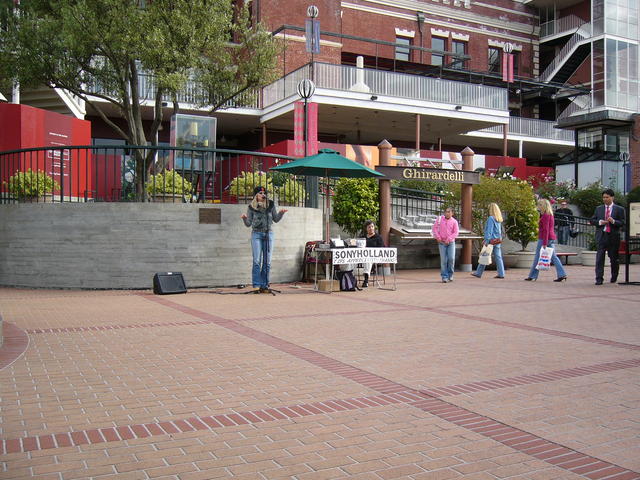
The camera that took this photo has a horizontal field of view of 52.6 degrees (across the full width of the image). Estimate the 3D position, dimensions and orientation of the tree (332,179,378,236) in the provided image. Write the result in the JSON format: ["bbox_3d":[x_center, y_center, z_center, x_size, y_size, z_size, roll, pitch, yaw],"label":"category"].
[{"bbox_3d":[0.851,-0.378,15.300,1.200,2.100,1.200,0,1,0],"label":"tree"}]

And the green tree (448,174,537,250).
[{"bbox_3d":[4.584,-0.696,17.000,2.200,2.100,1.800,0,1,-28],"label":"green tree"}]

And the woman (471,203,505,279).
[{"bbox_3d":[3.531,0.015,13.600,0.720,1.590,0.500,1,1,23],"label":"woman"}]

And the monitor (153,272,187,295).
[{"bbox_3d":[-2.237,0.637,9.700,0.410,0.310,0.320,0,1,-33],"label":"monitor"}]

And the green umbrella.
[{"bbox_3d":[0.131,-0.371,10.900,1.950,2.330,1.950,0,1,0],"label":"green umbrella"}]

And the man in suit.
[{"bbox_3d":[5.439,-0.066,12.200,0.600,1.780,0.500,1,1,36],"label":"man in suit"}]

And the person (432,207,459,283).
[{"bbox_3d":[2.463,0.108,12.700,0.540,1.460,0.350,1,1,10],"label":"person"}]

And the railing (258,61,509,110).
[{"bbox_3d":[3.214,-7.022,32.000,10.900,1.070,5.400,0,1,-28],"label":"railing"}]

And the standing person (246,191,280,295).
[{"bbox_3d":[-0.908,-0.021,10.400,0.680,1.650,0.450,0,1,-12],"label":"standing person"}]

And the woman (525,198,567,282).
[{"bbox_3d":[4.470,0.010,12.800,0.830,1.640,0.500,1,1,22],"label":"woman"}]

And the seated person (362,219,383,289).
[{"bbox_3d":[0.921,0.230,11.350,0.500,1.160,0.720,0,1,6],"label":"seated person"}]

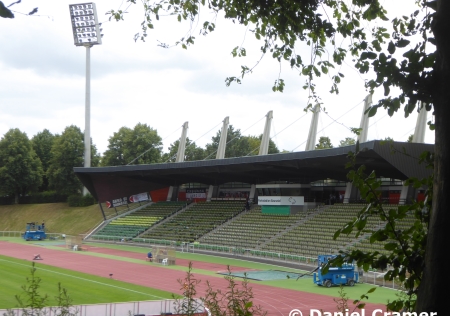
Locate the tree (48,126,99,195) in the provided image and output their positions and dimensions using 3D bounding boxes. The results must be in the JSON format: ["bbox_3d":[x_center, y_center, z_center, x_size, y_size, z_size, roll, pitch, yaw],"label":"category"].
[{"bbox_3d":[-32.283,1.050,180.115,10.650,15.990,10.000,0,-2,-10],"label":"tree"}]

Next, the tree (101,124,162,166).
[{"bbox_3d":[-19.930,0.953,182.120,12.920,16.810,12.000,0,-2,-6],"label":"tree"}]

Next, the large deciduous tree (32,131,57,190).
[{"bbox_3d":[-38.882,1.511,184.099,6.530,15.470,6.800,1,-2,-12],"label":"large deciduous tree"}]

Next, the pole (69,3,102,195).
[{"bbox_3d":[-28.716,-11.963,175.657,5.700,40.710,3.600,-1,-3,19],"label":"pole"}]

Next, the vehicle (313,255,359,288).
[{"bbox_3d":[9.807,9.945,74.764,3.800,2.800,1.850,1,-3,-21],"label":"vehicle"}]

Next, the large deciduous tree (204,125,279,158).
[{"bbox_3d":[3.824,1.221,190.116,16.860,17.100,13.000,0,-2,1],"label":"large deciduous tree"}]

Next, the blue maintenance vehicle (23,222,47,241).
[{"bbox_3d":[-33.323,12.911,147.766,3.800,3.000,1.850,2,-3,-36],"label":"blue maintenance vehicle"}]

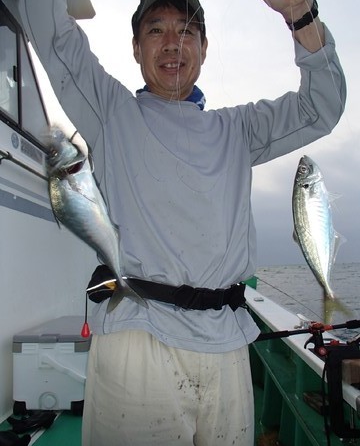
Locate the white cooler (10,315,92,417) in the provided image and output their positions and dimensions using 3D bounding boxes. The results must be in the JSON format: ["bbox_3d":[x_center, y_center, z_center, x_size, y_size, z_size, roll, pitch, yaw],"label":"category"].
[{"bbox_3d":[-0.745,0.936,2.696,0.415,0.465,0.830,-2,-7,4],"label":"white cooler"}]

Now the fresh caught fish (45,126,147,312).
[{"bbox_3d":[-0.172,0.001,0.730,0.105,0.380,0.060,-22,-5,-12],"label":"fresh caught fish"}]

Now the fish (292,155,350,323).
[{"bbox_3d":[0.282,0.028,0.760,0.095,0.330,0.052,-11,-6,20],"label":"fish"}]

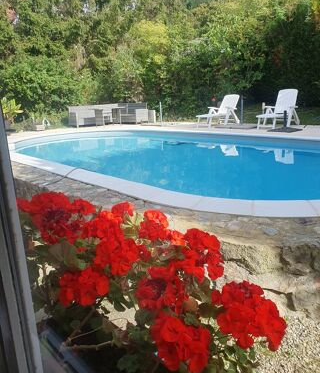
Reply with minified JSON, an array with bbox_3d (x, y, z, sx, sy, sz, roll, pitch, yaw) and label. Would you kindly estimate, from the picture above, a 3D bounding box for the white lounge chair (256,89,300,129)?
[{"bbox_3d":[3.168,-2.091,8.604,0.690,0.984,1.488,10,19,41],"label":"white lounge chair"}]

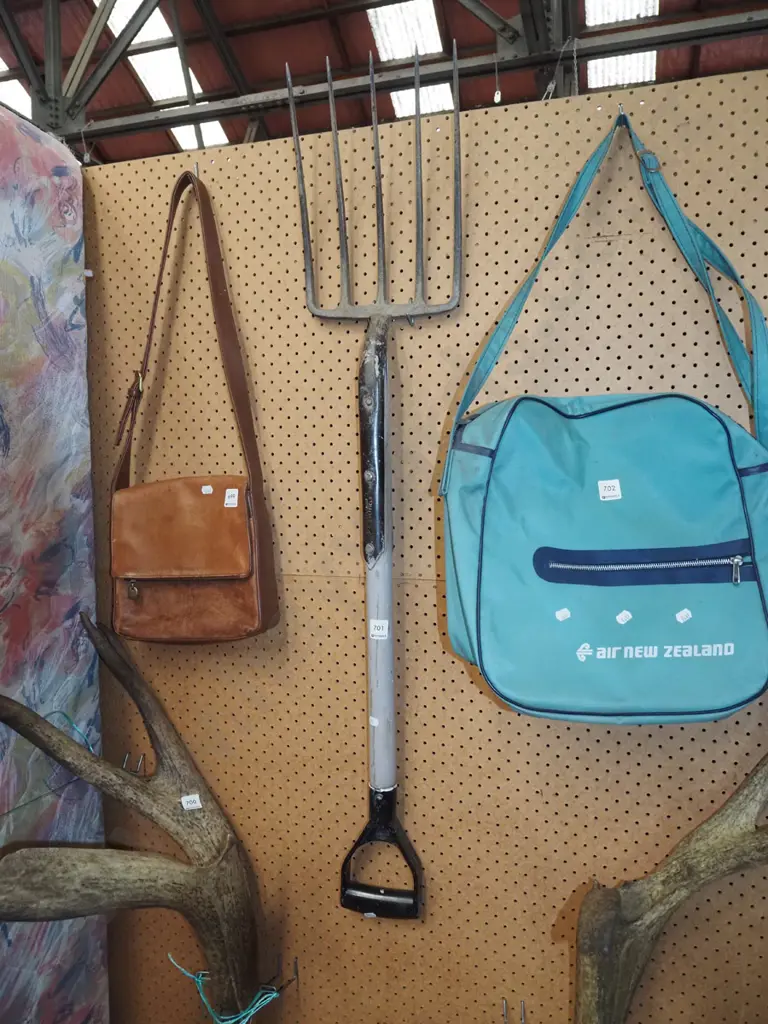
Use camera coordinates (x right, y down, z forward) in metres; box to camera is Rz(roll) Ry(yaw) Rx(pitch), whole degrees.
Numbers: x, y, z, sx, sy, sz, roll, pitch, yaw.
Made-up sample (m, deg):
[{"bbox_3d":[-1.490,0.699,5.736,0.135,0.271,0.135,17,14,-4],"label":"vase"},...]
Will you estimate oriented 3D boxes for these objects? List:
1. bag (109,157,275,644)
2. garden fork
[{"bbox_3d":[-0.271,-0.144,0.997,0.235,0.660,0.077,1,3,16],"label":"bag"},{"bbox_3d":[-0.009,-0.006,0.929,0.220,1.120,0.080,1,3,16],"label":"garden fork"}]

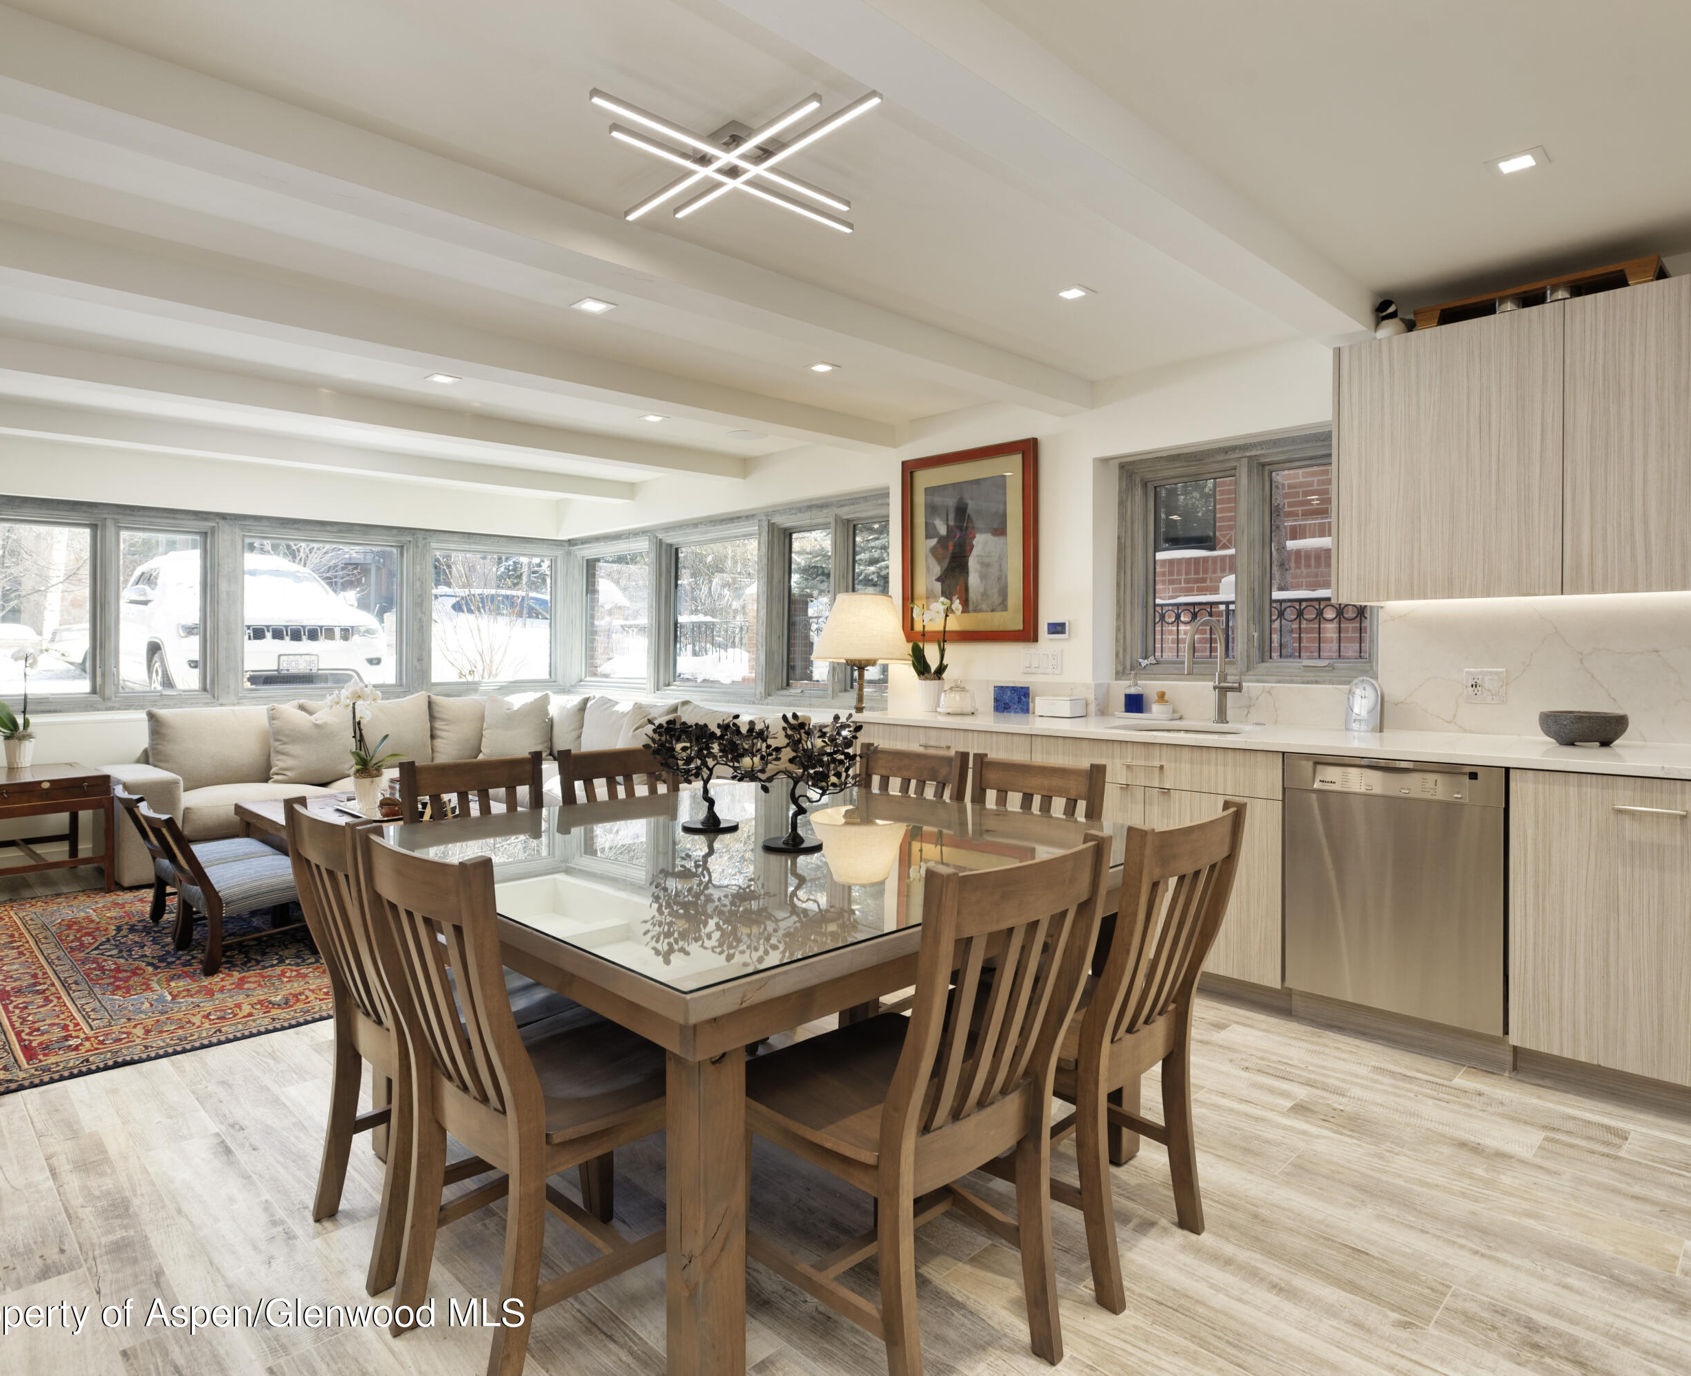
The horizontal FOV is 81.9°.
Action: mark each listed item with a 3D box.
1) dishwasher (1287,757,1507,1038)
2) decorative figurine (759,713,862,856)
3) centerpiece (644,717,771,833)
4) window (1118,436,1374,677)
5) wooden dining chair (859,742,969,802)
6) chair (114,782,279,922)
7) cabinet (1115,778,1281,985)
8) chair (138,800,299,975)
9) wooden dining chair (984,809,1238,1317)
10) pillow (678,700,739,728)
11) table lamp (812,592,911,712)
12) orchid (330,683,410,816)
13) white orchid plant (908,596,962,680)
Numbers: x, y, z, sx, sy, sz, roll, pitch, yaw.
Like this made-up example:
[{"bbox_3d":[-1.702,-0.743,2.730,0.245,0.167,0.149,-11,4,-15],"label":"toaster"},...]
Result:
[{"bbox_3d":[1.837,0.595,3.137,0.580,0.770,0.600,-2,3,-44],"label":"dishwasher"},{"bbox_3d":[-0.082,0.222,2.320,0.250,0.320,0.240,0,2,0],"label":"decorative figurine"},{"bbox_3d":[-0.378,0.225,2.570,0.290,0.305,0.240,0,2,0],"label":"centerpiece"},{"bbox_3d":[1.664,-0.514,4.052,0.100,0.985,1.150,-1,2,-45],"label":"window"},{"bbox_3d":[0.034,0.642,2.871,0.540,0.900,0.450,-1,2,-45],"label":"wooden dining chair"},{"bbox_3d":[-2.827,0.733,4.263,0.540,0.620,0.480,-1,2,-45],"label":"chair"},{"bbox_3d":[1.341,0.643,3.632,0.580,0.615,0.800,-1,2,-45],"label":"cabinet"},{"bbox_3d":[-2.500,0.775,4.003,0.610,0.635,0.550,-2,3,-44],"label":"chair"},{"bbox_3d":[0.490,0.677,2.045,0.450,0.895,0.540,-1,2,-45],"label":"wooden dining chair"},{"bbox_3d":[-0.801,0.307,5.686,0.500,0.460,0.200,1,3,37],"label":"pillow"},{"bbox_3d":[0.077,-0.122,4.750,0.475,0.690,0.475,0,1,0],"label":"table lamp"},{"bbox_3d":[-2.199,0.283,4.500,0.240,0.615,0.290,-1,2,-45],"label":"orchid"},{"bbox_3d":[0.424,-0.237,4.620,0.170,0.410,0.220,-1,2,-45],"label":"white orchid plant"}]

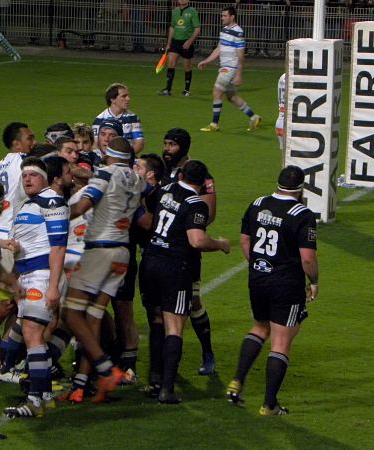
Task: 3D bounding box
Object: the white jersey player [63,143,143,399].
[{"bbox_3d":[-0.635,0.359,32.550,0.620,1.970,0.680,0,5,-25],"label":"white jersey player"}]

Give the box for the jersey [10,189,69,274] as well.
[{"bbox_3d":[-1.083,0.041,31.650,0.400,0.640,0.560,0,5,-20],"label":"jersey"}]

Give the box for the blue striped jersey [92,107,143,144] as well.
[{"bbox_3d":[-0.682,-0.831,42.600,0.520,0.680,0.320,2,5,-8],"label":"blue striped jersey"}]

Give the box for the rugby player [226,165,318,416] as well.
[{"bbox_3d":[0.640,0.468,32.450,0.640,1.860,0.580,5,6,30],"label":"rugby player"}]

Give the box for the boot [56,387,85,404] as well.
[{"bbox_3d":[-0.879,1.294,32.450,0.110,0.130,0.290,-3,7,-45],"label":"boot"}]

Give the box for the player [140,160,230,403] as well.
[{"bbox_3d":[-0.027,0.421,32.800,0.580,1.840,0.600,-3,7,-45],"label":"player"}]

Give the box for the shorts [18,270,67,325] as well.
[{"bbox_3d":[-1.068,0.543,31.650,0.360,0.430,0.430,1,5,-18],"label":"shorts"}]

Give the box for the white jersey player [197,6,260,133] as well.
[{"bbox_3d":[0.631,-2.347,65.100,0.880,1.840,0.600,0,5,-25],"label":"white jersey player"}]

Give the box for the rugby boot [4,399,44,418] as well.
[{"bbox_3d":[-1.197,1.350,31.450,0.300,0.140,0.110,1,5,-15],"label":"rugby boot"}]

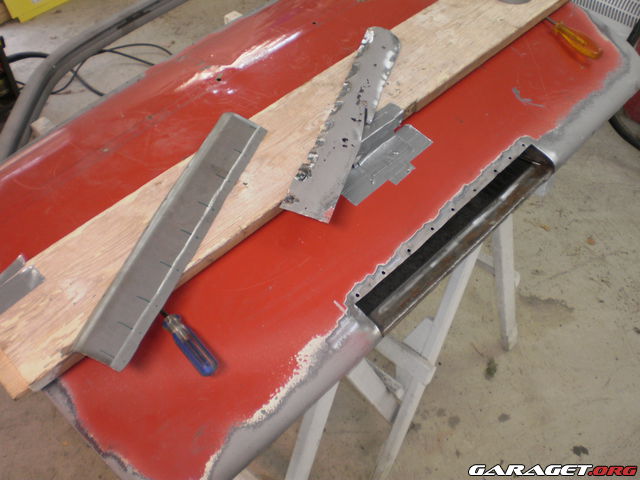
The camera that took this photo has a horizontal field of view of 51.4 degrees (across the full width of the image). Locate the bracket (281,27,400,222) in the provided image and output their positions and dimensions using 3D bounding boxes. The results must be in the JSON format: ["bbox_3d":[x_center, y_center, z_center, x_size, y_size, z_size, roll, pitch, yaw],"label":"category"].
[{"bbox_3d":[0.039,-0.176,0.979,0.063,0.027,0.387,19,56,5],"label":"bracket"}]

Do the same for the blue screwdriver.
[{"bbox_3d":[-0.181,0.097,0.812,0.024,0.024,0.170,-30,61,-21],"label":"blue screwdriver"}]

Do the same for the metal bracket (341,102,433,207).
[{"bbox_3d":[0.087,-0.127,0.976,0.098,0.032,0.176,39,62,22],"label":"metal bracket"}]

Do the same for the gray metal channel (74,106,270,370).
[{"bbox_3d":[-0.180,-0.013,0.860,0.064,0.027,0.403,23,56,3],"label":"gray metal channel"}]

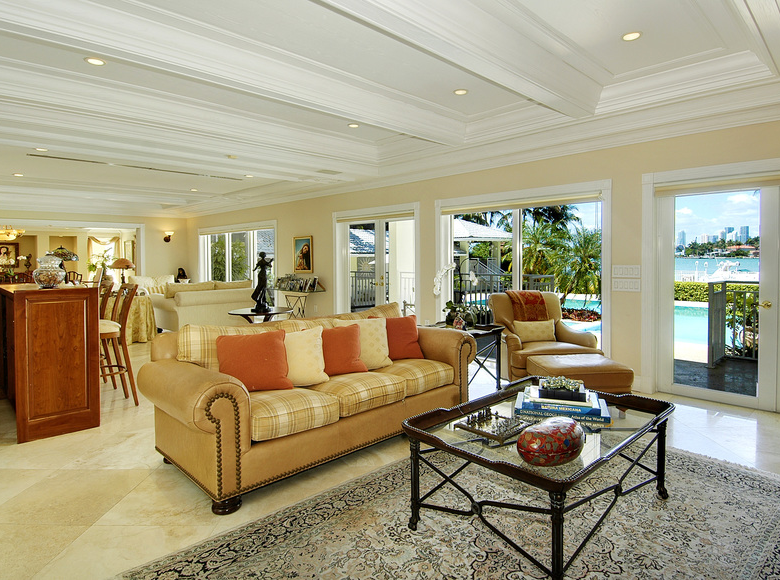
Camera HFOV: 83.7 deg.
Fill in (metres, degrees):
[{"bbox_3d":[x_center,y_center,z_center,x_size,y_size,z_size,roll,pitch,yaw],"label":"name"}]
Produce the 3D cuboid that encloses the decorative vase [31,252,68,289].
[{"bbox_3d":[-2.634,-0.143,3.359,0.211,0.278,0.211,-5,7,-43],"label":"decorative vase"}]

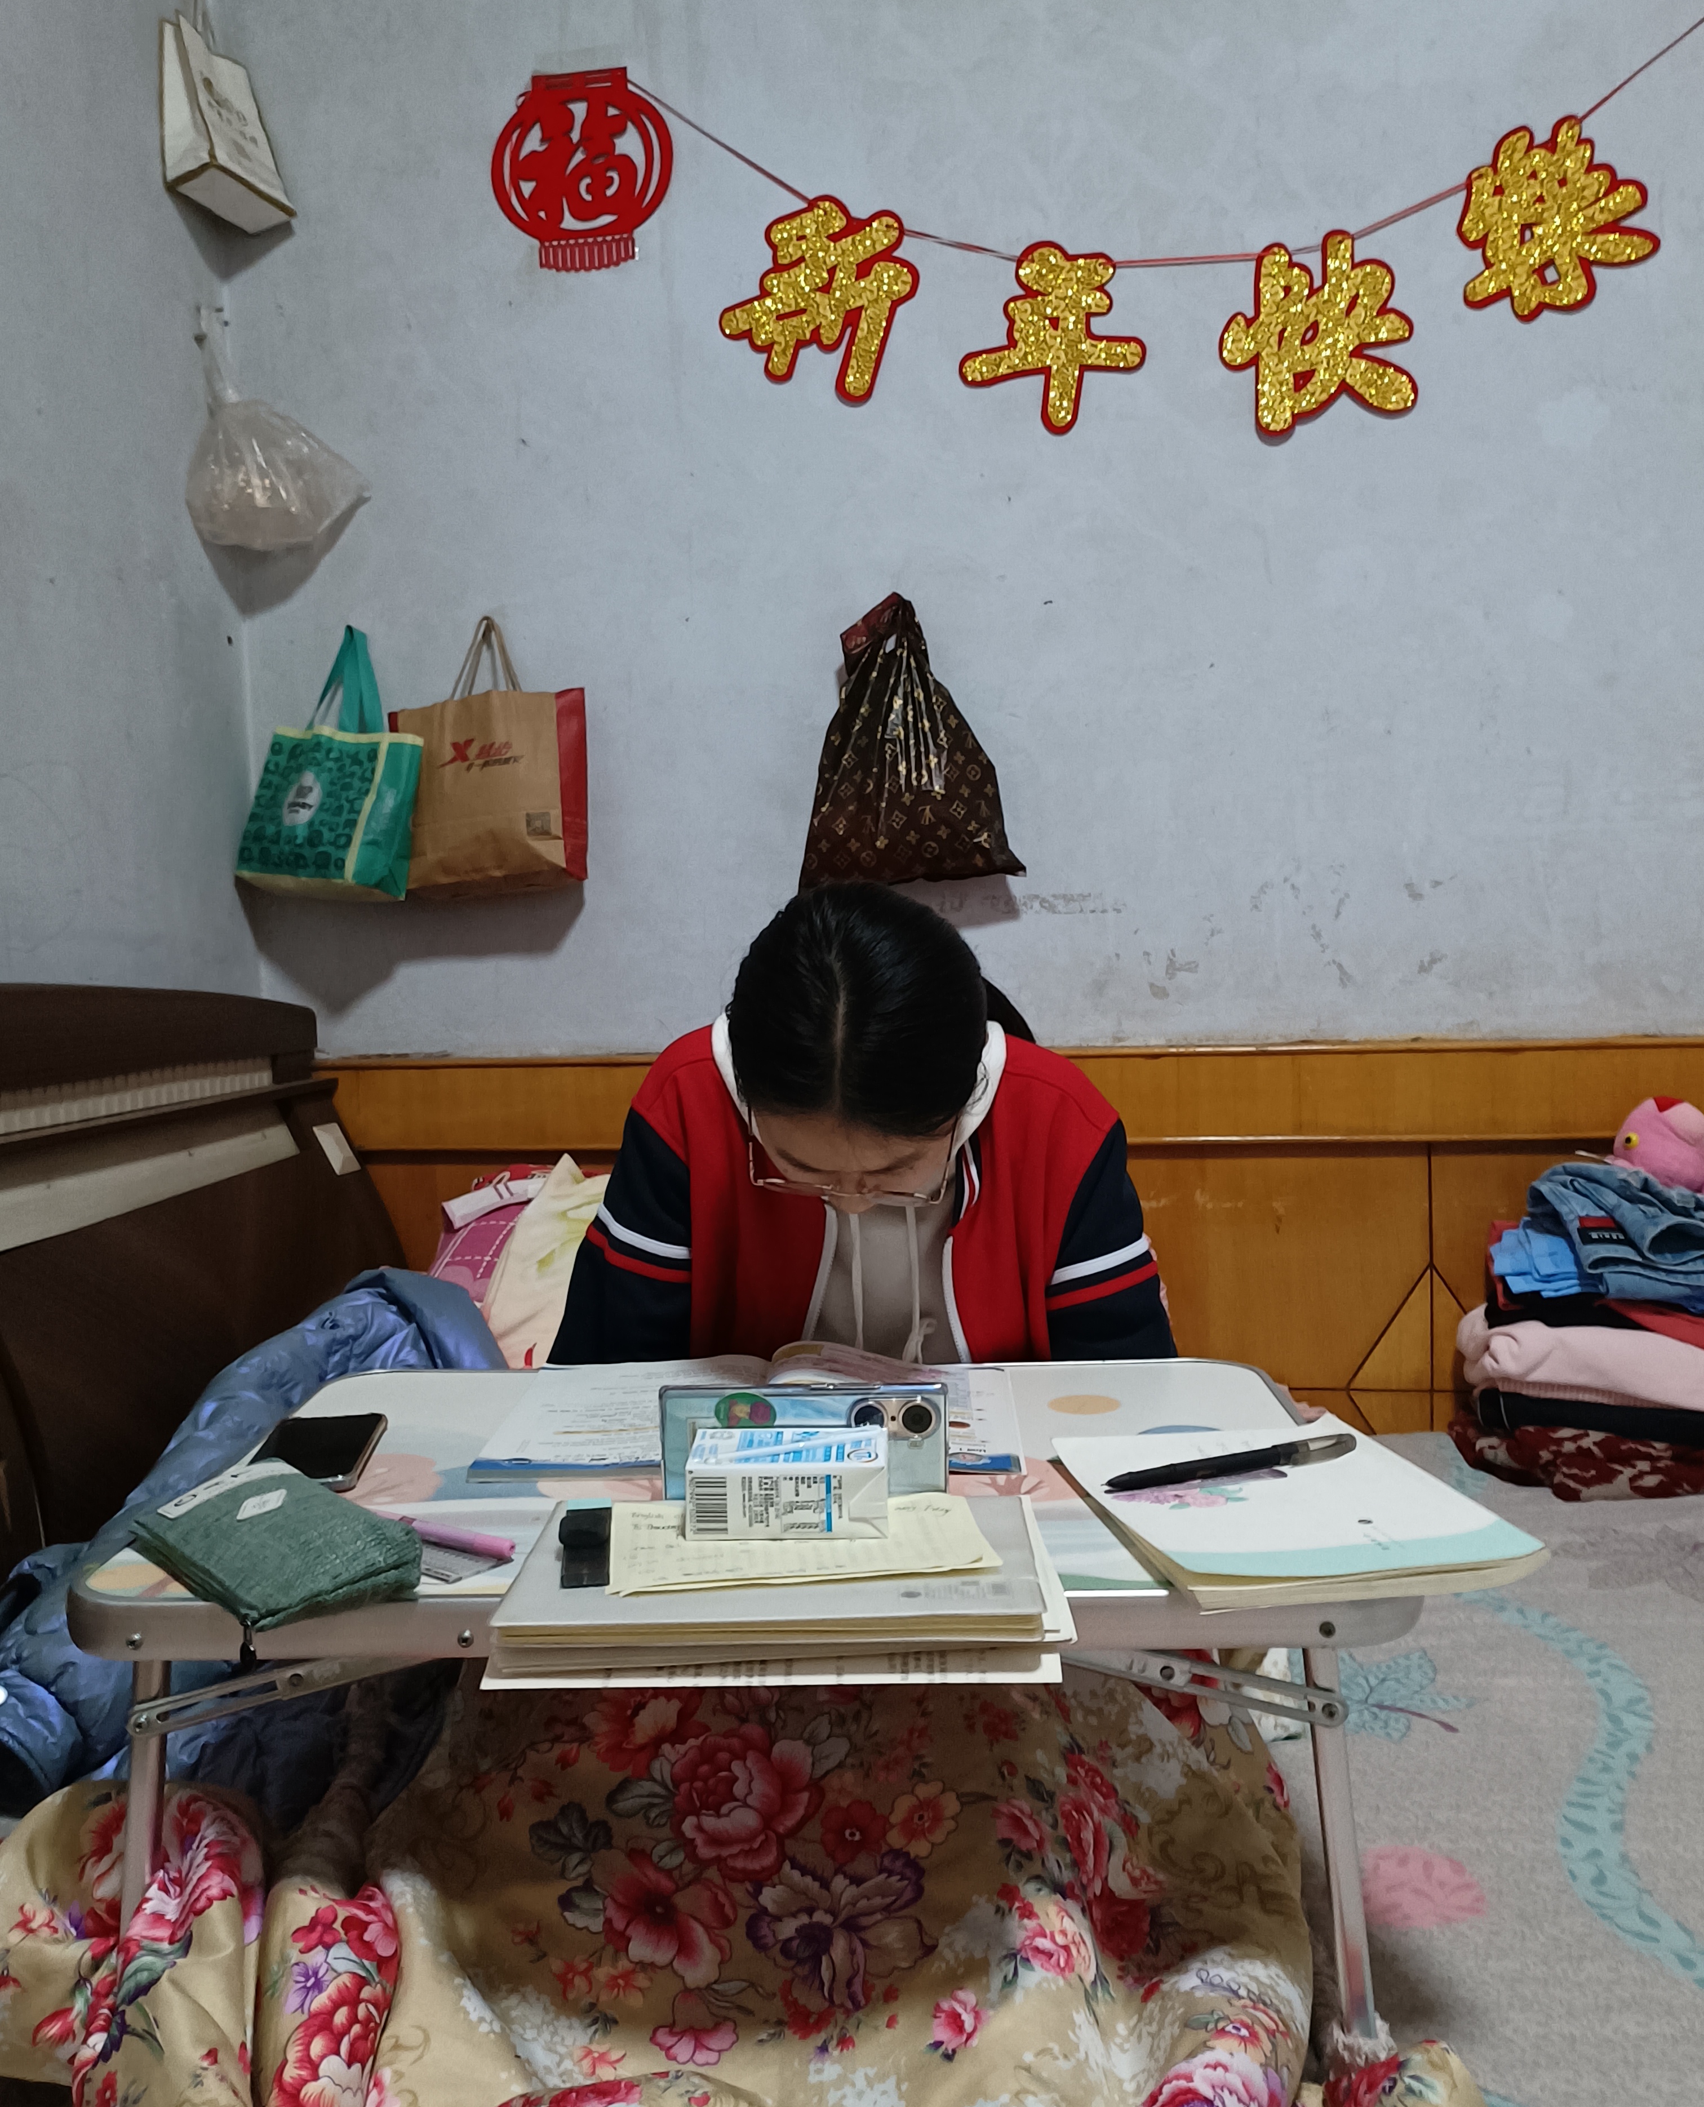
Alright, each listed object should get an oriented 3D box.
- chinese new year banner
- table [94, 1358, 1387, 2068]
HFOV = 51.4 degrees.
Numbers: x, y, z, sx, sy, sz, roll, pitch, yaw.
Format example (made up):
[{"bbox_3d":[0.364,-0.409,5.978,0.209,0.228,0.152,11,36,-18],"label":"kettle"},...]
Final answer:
[{"bbox_3d":[0.294,-0.958,2.081,1.454,0.475,0.025,-1,4,3],"label":"chinese new year banner"},{"bbox_3d":[-0.048,0.385,1.129,0.704,0.265,0.472,-1,4,2],"label":"table"}]

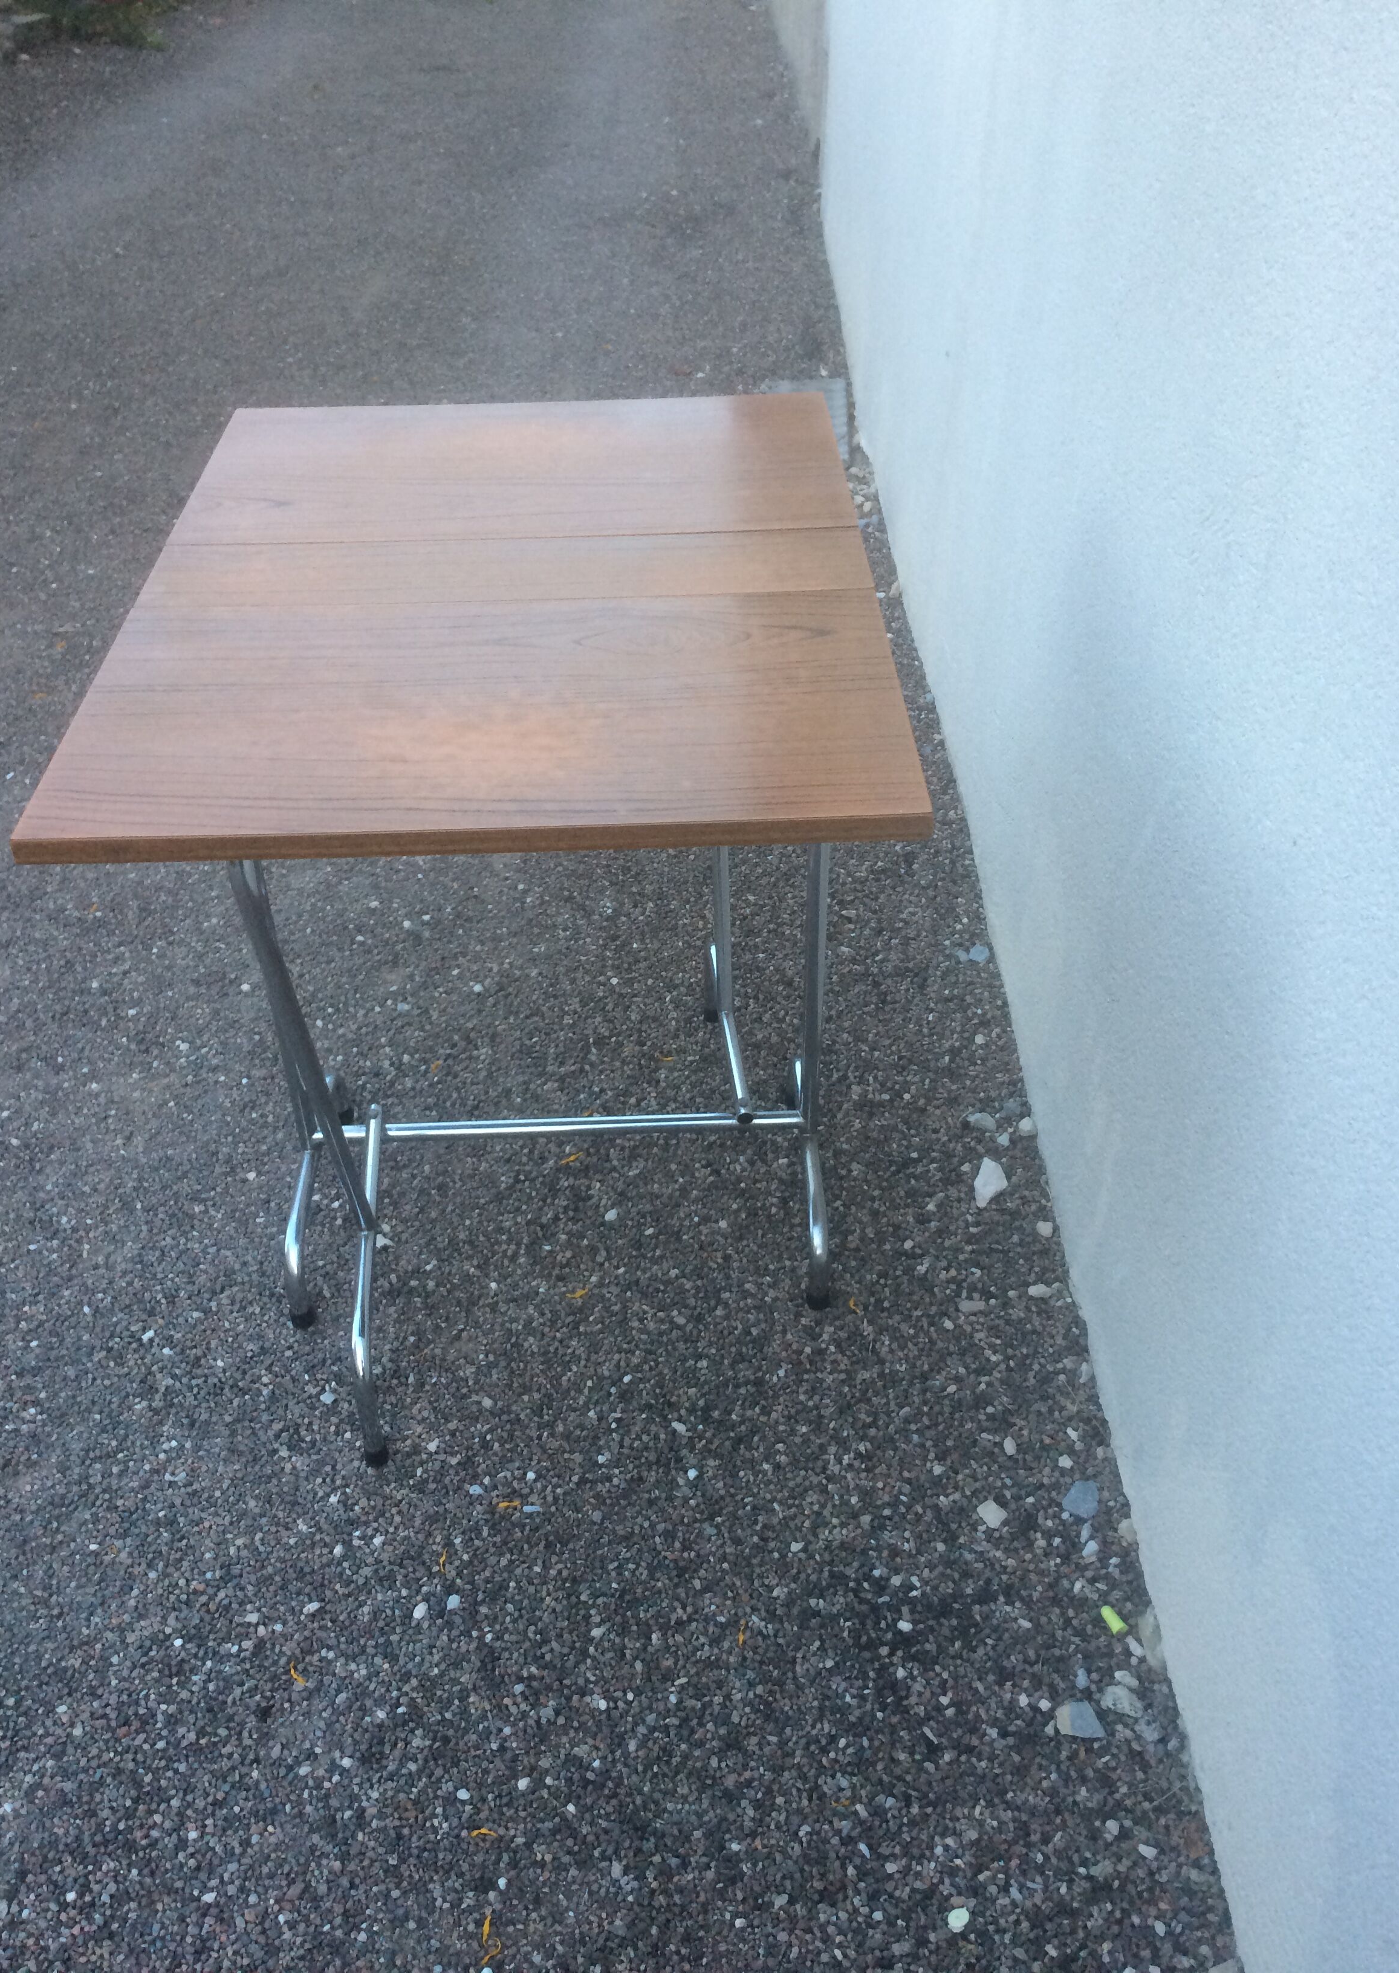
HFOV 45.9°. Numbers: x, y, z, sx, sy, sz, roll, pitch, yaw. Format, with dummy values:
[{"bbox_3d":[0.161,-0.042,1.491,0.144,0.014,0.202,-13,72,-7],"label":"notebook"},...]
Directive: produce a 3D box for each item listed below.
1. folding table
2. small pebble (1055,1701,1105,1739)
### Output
[{"bbox_3d":[-0.152,-0.051,1.613,0.595,0.765,0.787,-2,39,-1],"label":"folding table"},{"bbox_3d":[0.318,0.612,1.378,0.036,0.012,0.028,-2,39,-1],"label":"small pebble"}]

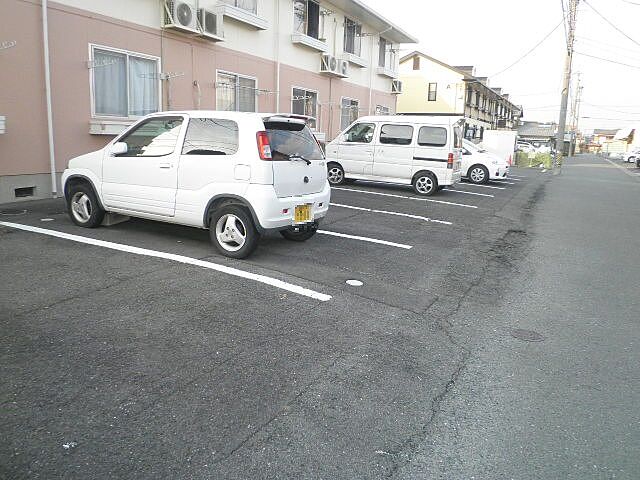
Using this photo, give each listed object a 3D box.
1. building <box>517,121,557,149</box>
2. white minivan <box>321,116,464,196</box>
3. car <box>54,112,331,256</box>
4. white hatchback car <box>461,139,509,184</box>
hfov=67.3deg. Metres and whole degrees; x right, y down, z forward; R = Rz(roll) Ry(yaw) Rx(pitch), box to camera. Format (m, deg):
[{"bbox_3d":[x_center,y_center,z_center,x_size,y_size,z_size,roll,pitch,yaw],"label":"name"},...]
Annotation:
[{"bbox_3d":[28.292,-13.740,64.000,7.500,4.100,6.500,10,15,26],"label":"building"},{"bbox_3d":[1.886,-2.306,12.692,3.395,1.880,1.475,9,14,23],"label":"white minivan"},{"bbox_3d":[-1.606,-0.850,6.020,3.390,1.530,1.475,10,15,26],"label":"car"},{"bbox_3d":[4.344,-2.839,16.445,4.200,1.490,1.710,10,15,25],"label":"white hatchback car"}]

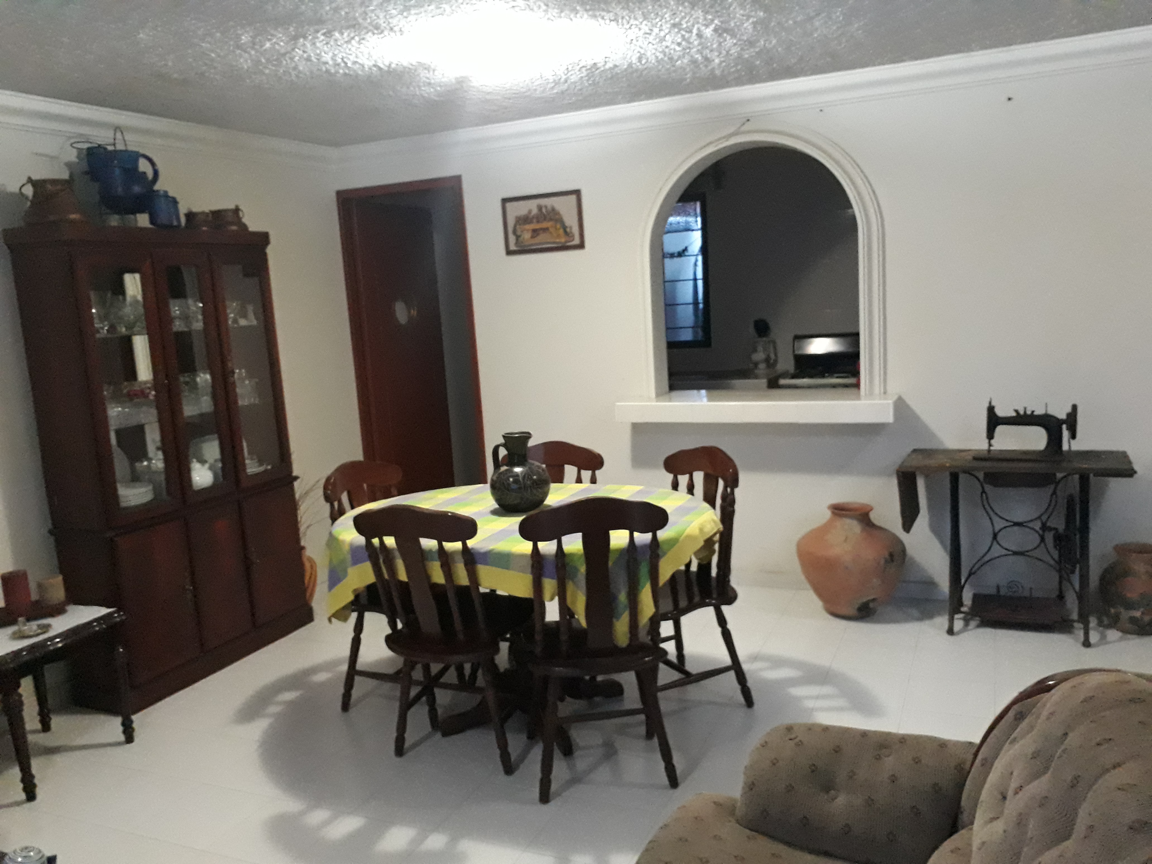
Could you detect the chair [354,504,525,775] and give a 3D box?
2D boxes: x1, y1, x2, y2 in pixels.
[{"bbox_3d":[-0.398,0.643,3.188,0.470,0.975,0.490,1,15,25],"label":"chair"}]

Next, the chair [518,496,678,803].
[{"bbox_3d":[0.058,0.652,3.014,0.470,0.975,0.490,-5,9,-7],"label":"chair"}]

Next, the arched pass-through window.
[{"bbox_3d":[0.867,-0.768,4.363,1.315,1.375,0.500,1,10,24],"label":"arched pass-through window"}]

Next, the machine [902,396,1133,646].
[{"bbox_3d":[1.919,0.357,3.983,0.900,1.020,0.430,1,10,24],"label":"machine"}]

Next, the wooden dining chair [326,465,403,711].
[{"bbox_3d":[-0.662,0.603,3.605,0.490,0.975,0.470,1,10,28],"label":"wooden dining chair"}]

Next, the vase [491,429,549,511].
[{"bbox_3d":[-0.229,0.160,3.570,0.235,0.307,0.235,-4,9,-4],"label":"vase"}]

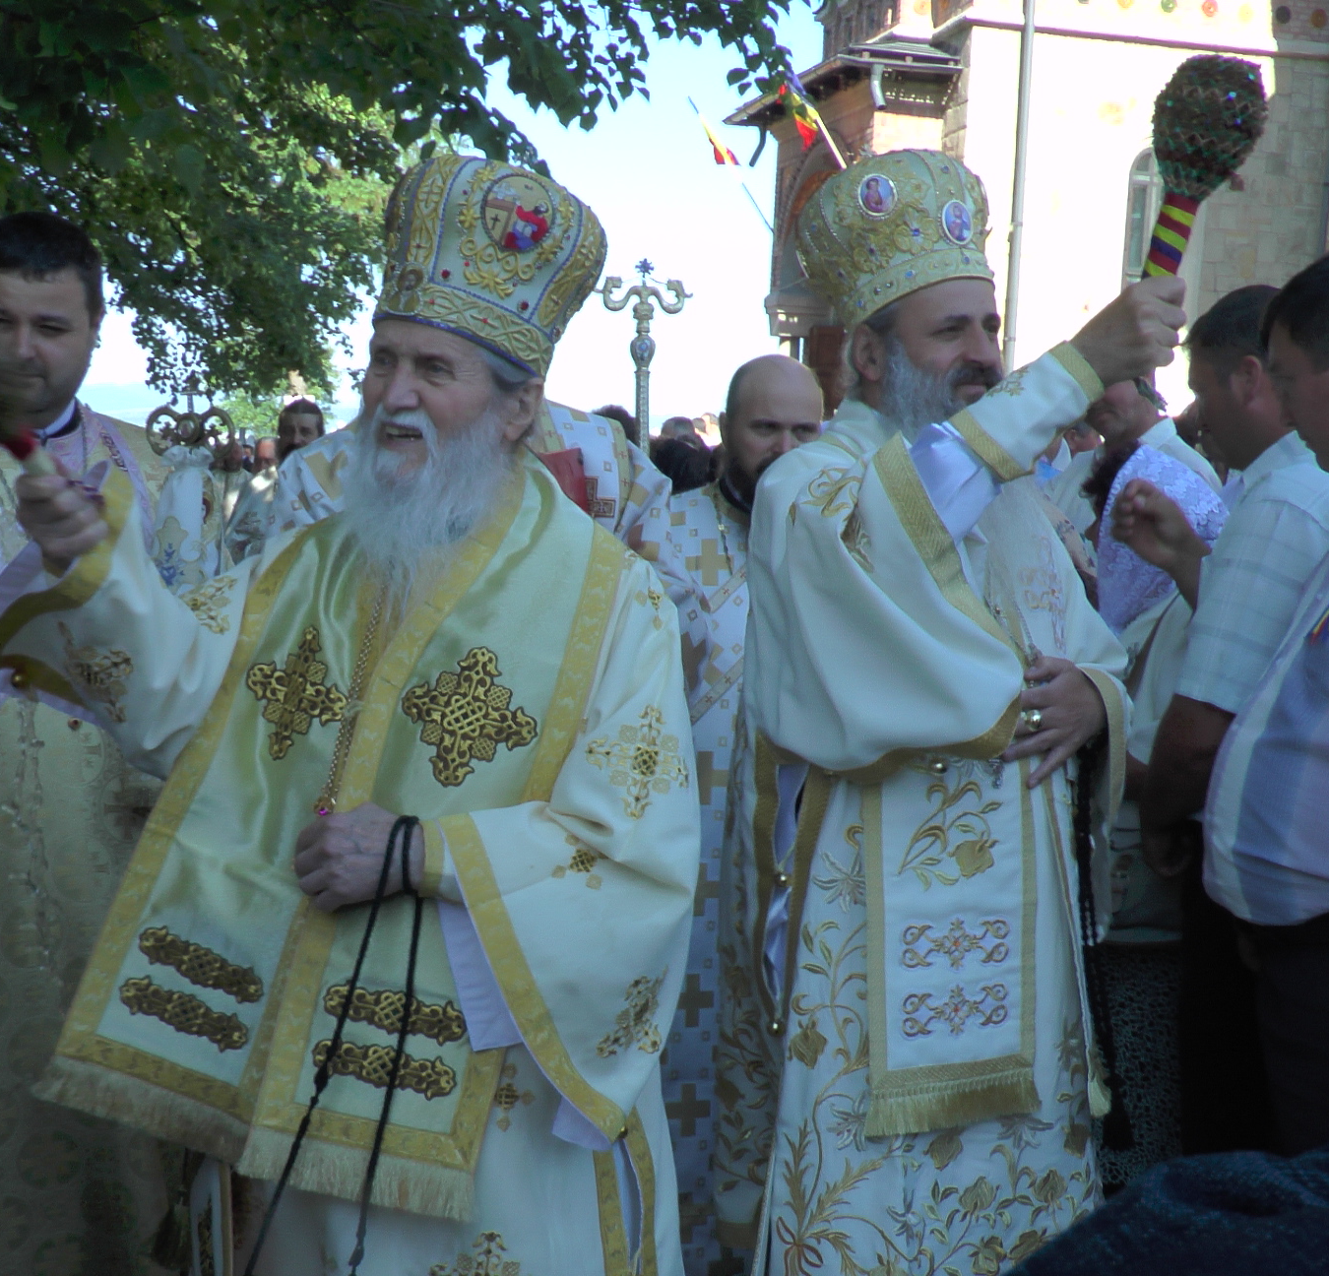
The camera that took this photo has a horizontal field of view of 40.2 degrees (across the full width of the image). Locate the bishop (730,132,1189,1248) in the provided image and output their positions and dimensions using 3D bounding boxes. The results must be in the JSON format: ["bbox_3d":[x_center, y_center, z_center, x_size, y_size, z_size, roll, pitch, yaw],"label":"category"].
[{"bbox_3d":[0.365,0.336,2.319,0.580,1.880,0.640,-5,11,-35],"label":"bishop"}]

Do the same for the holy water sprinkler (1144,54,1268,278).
[{"bbox_3d":[0.611,-0.528,2.130,0.128,0.320,0.128,9,14,-34],"label":"holy water sprinkler"}]

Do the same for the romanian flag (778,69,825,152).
[{"bbox_3d":[0.974,-3.777,13.000,0.420,0.620,0.250,3,7,6],"label":"romanian flag"}]

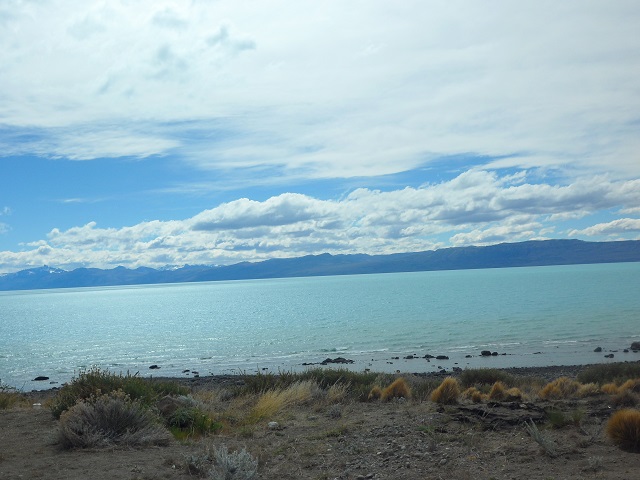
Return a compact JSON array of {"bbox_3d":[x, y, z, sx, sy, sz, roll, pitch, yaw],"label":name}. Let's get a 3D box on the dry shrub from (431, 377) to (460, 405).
[{"bbox_3d":[1.908,2.288,10.400,0.450,0.420,0.430,-3,-3,0],"label":"dry shrub"}]

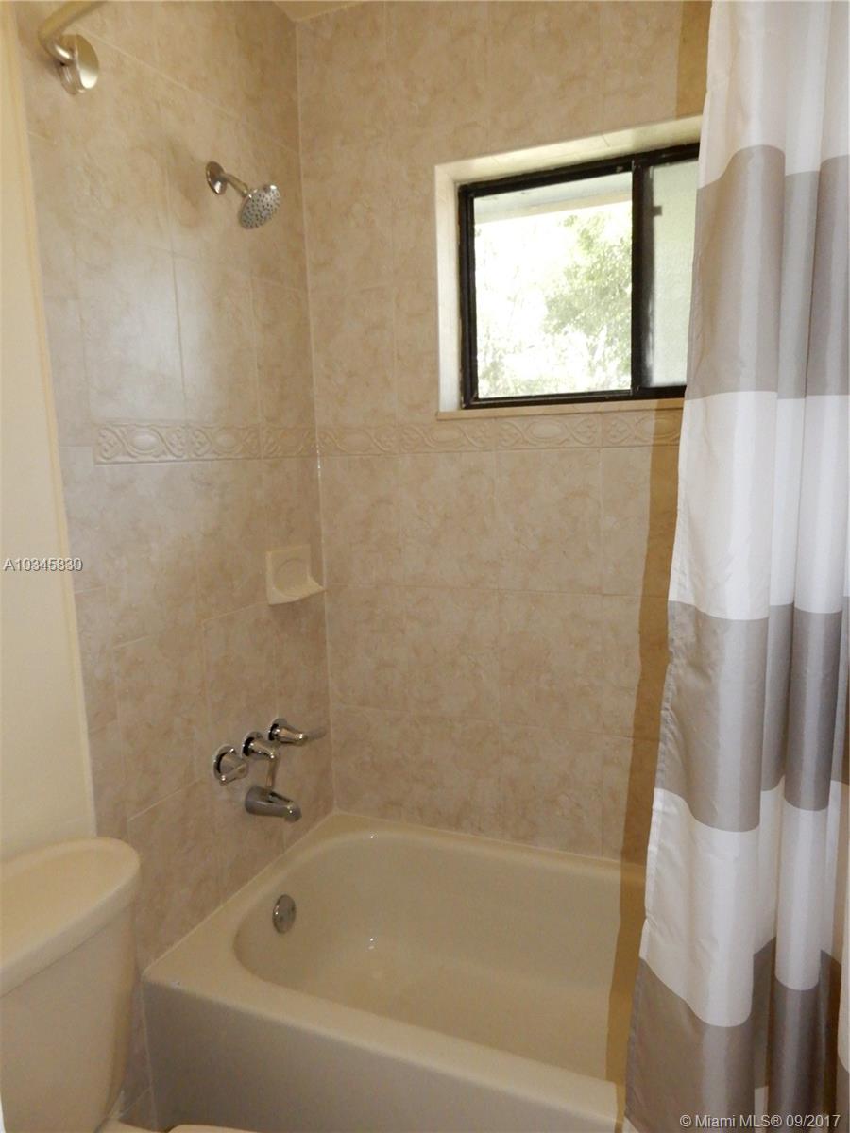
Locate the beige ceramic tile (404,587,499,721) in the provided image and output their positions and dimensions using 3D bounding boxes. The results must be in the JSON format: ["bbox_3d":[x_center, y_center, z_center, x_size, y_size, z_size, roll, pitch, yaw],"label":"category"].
[{"bbox_3d":[0.073,0.225,2.025,0.254,0.341,0.011,2,9,24],"label":"beige ceramic tile"}]

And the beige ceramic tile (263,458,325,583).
[{"bbox_3d":[-0.334,-0.105,1.997,0.010,0.340,0.244,2,9,25],"label":"beige ceramic tile"}]

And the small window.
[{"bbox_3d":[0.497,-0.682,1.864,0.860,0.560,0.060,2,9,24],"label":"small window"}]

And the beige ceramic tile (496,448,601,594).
[{"bbox_3d":[0.292,-0.106,1.862,0.253,0.339,0.010,2,9,24],"label":"beige ceramic tile"}]

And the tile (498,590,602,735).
[{"bbox_3d":[0.305,0.232,1.921,0.252,0.341,0.011,2,9,24],"label":"tile"}]

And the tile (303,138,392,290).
[{"bbox_3d":[-0.192,-0.870,1.971,0.243,0.335,0.011,2,9,24],"label":"tile"}]

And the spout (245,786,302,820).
[{"bbox_3d":[-0.354,0.558,1.842,0.138,0.070,0.055,2,9,24],"label":"spout"}]

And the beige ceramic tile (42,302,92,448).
[{"bbox_3d":[-0.622,-0.334,1.366,0.011,0.252,0.073,2,9,24],"label":"beige ceramic tile"}]

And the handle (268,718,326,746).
[{"bbox_3d":[-0.322,0.405,1.959,0.077,0.066,0.133,2,9,25],"label":"handle"}]

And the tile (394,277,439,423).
[{"bbox_3d":[-0.015,-0.528,1.944,0.113,0.339,0.012,2,9,24],"label":"tile"}]

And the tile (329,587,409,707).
[{"bbox_3d":[-0.156,0.217,2.128,0.243,0.341,0.011,2,9,24],"label":"tile"}]

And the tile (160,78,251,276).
[{"bbox_3d":[-0.466,-0.819,1.678,0.012,0.339,0.251,2,9,24],"label":"tile"}]

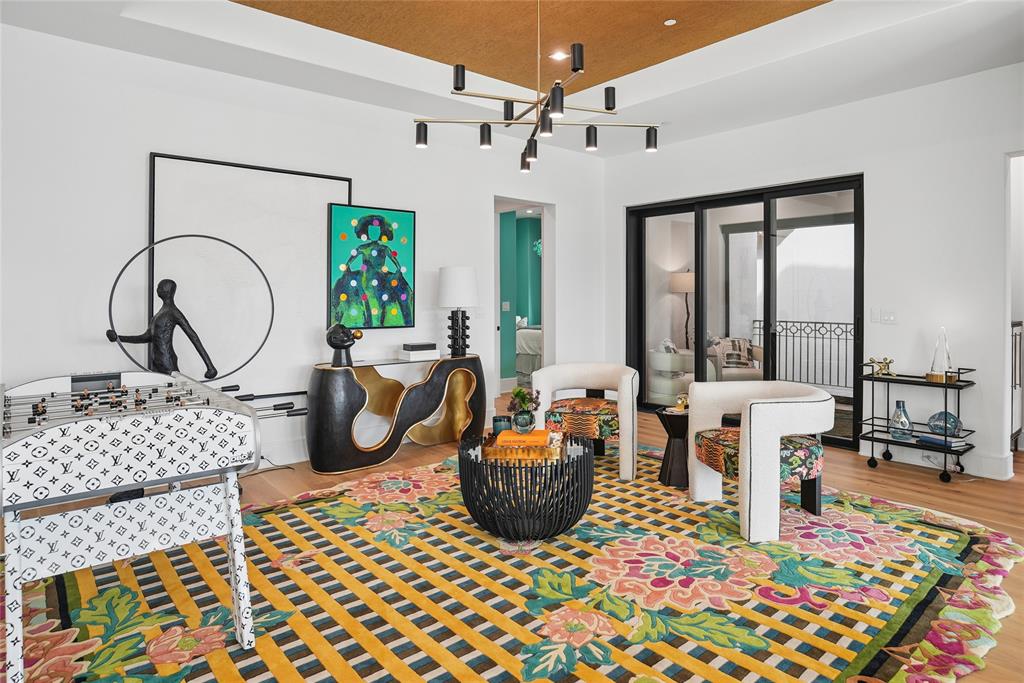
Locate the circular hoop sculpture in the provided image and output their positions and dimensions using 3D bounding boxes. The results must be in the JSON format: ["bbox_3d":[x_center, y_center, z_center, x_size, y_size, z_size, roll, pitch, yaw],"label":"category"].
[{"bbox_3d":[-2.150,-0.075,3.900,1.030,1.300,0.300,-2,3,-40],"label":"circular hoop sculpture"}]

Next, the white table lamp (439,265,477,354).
[{"bbox_3d":[-0.515,-0.280,5.400,0.360,0.840,0.360,0,3,0],"label":"white table lamp"}]

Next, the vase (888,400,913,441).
[{"bbox_3d":[3.100,0.630,4.540,0.190,0.315,0.190,-3,4,-44],"label":"vase"}]

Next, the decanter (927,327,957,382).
[{"bbox_3d":[3.245,0.099,4.300,0.180,0.420,0.180,-3,5,-40],"label":"decanter"}]

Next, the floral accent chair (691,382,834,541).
[{"bbox_3d":[1.644,0.700,3.610,0.770,0.770,0.760,-1,3,-10],"label":"floral accent chair"}]

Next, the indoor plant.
[{"bbox_3d":[0.067,0.385,3.270,0.190,0.262,0.175,0,3,0],"label":"indoor plant"}]

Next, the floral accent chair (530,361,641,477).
[{"bbox_3d":[0.640,0.618,4.720,0.770,0.780,0.710,1,3,17],"label":"floral accent chair"}]

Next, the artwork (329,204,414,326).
[{"bbox_3d":[-1.264,-0.675,5.190,0.800,1.070,0.050,-2,4,-38],"label":"artwork"}]

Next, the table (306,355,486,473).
[{"bbox_3d":[-0.965,0.578,5.040,1.630,0.810,0.430,-2,3,-39],"label":"table"}]

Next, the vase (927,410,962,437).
[{"bbox_3d":[3.345,0.638,4.400,0.240,0.200,0.270,-3,4,-44],"label":"vase"}]

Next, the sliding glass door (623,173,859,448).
[{"bbox_3d":[2.250,-0.305,5.960,0.140,2.430,2.520,-3,4,-42],"label":"sliding glass door"}]

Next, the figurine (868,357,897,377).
[{"bbox_3d":[3.040,0.200,4.670,0.165,0.155,0.180,-2,3,-44],"label":"figurine"}]

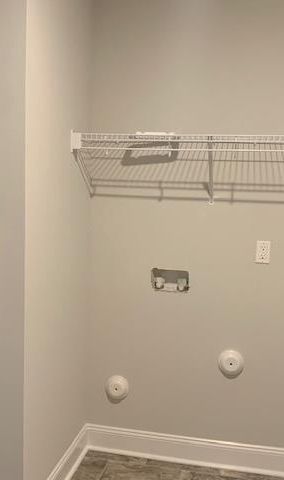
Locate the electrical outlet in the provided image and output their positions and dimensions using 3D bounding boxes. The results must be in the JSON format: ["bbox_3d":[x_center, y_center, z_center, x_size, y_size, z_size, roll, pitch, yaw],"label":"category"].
[{"bbox_3d":[0.612,0.061,2.430,0.071,0.115,0.010,3,5,12],"label":"electrical outlet"}]

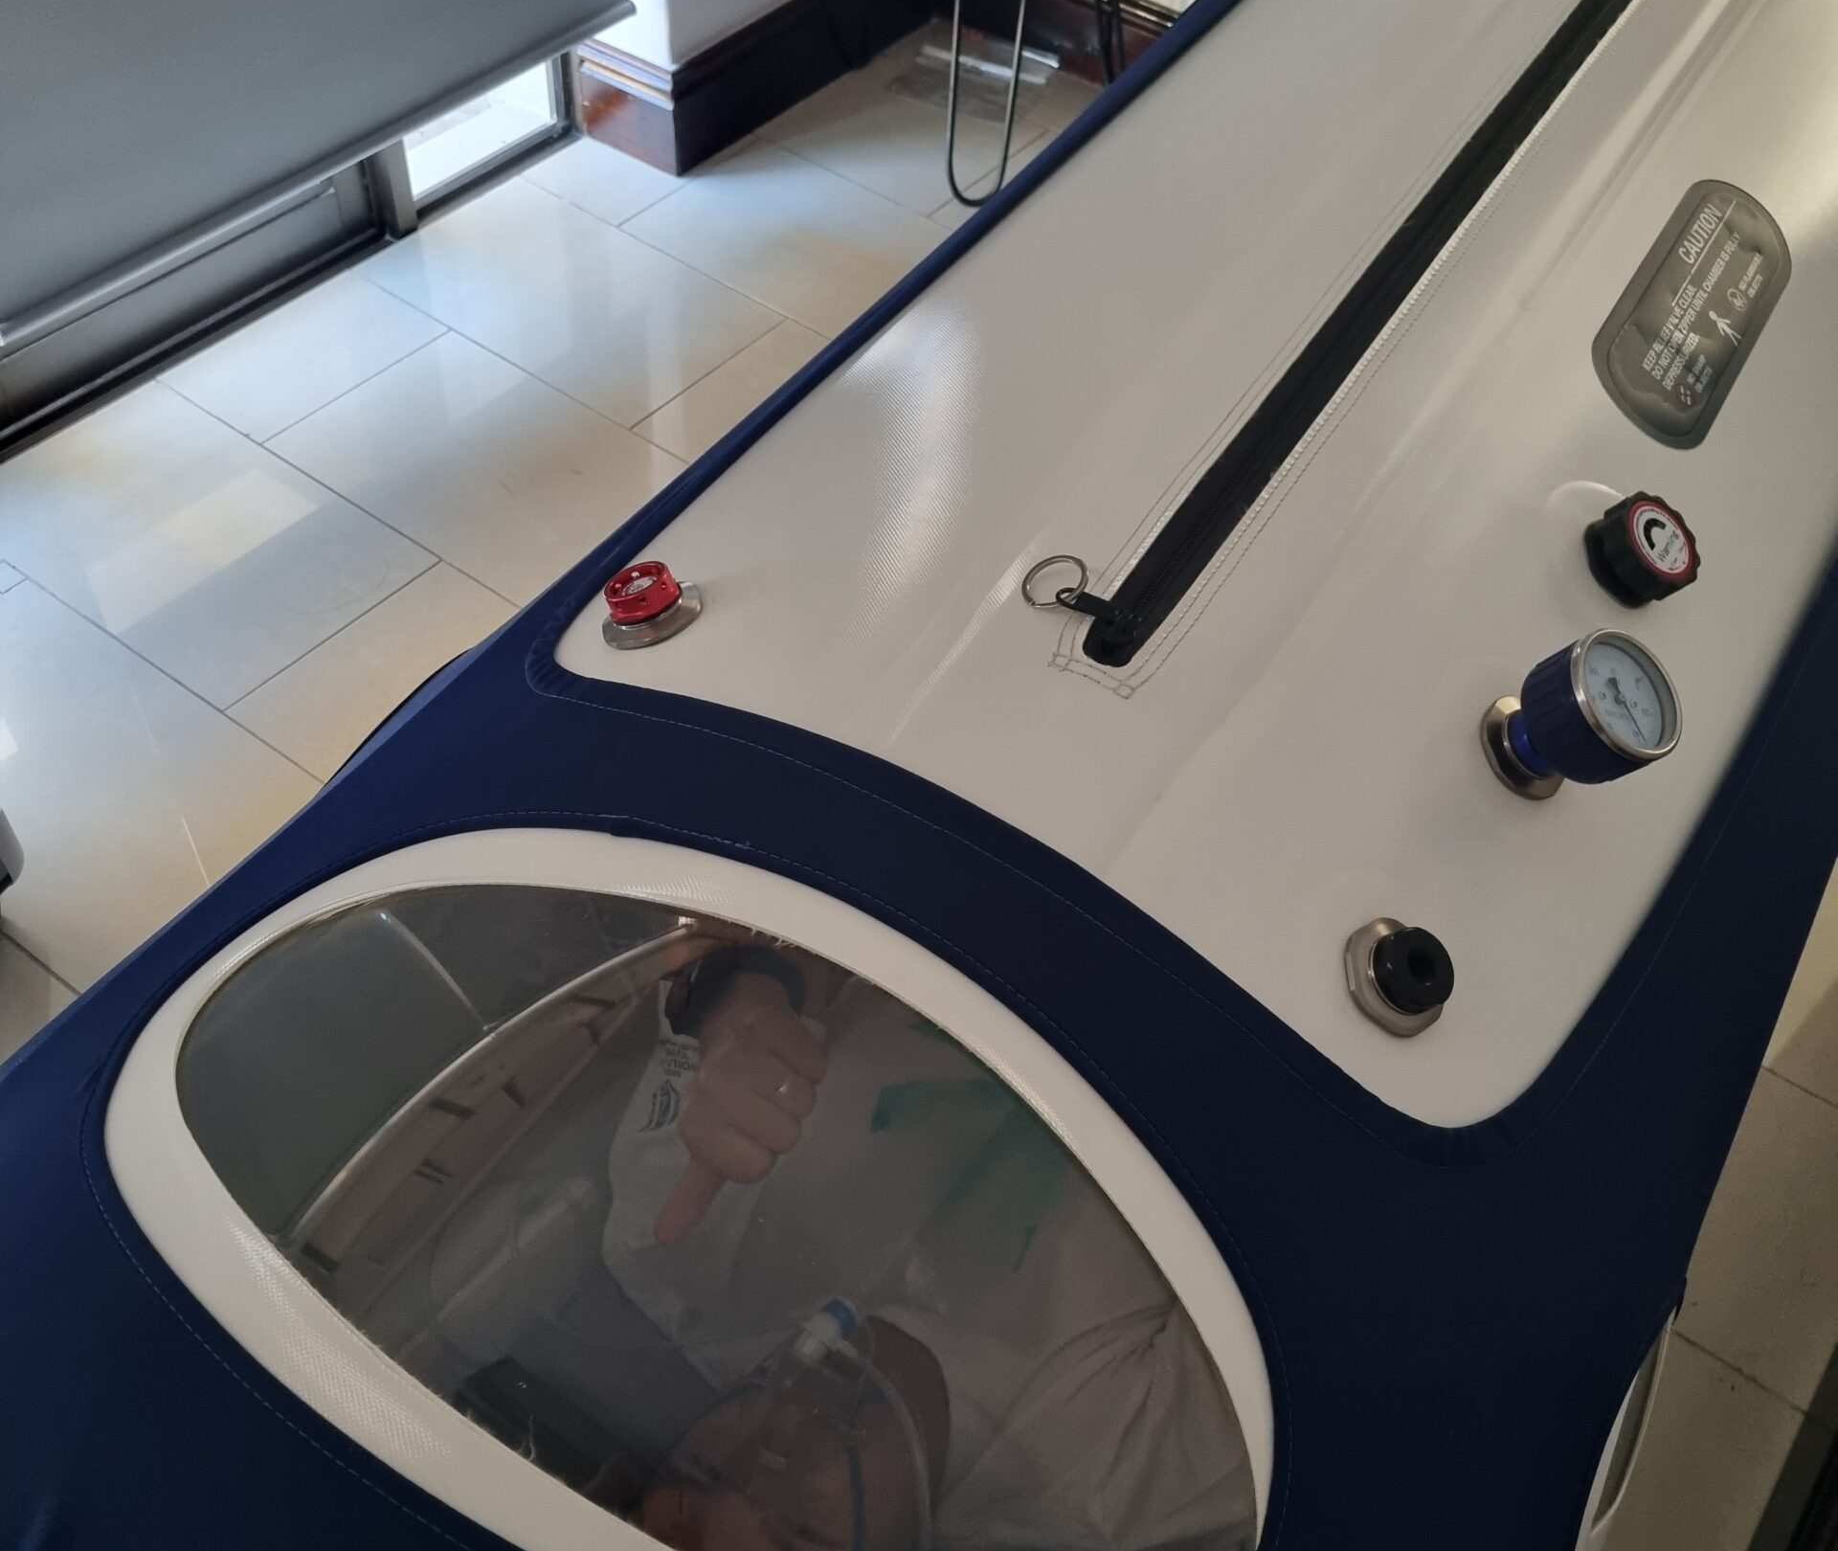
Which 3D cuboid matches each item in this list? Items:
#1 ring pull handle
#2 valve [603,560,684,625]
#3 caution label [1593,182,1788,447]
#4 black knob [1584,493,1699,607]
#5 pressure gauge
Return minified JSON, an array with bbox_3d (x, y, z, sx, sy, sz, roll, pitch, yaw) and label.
[{"bbox_3d":[0.064,-0.090,0.858,0.033,0.005,0.033,2,48,-2],"label":"ring pull handle"},{"bbox_3d":[-0.134,-0.088,0.891,0.035,0.015,0.035,6,42,37],"label":"valve"},{"bbox_3d":[0.481,-0.289,1.132,0.088,0.006,0.283,42,54,-3],"label":"caution label"},{"bbox_3d":[0.384,-0.119,0.977,0.055,0.029,0.055,45,54,-7],"label":"black knob"},{"bbox_3d":[0.308,-0.025,0.865,0.065,0.070,0.065,46,56,-2],"label":"pressure gauge"}]

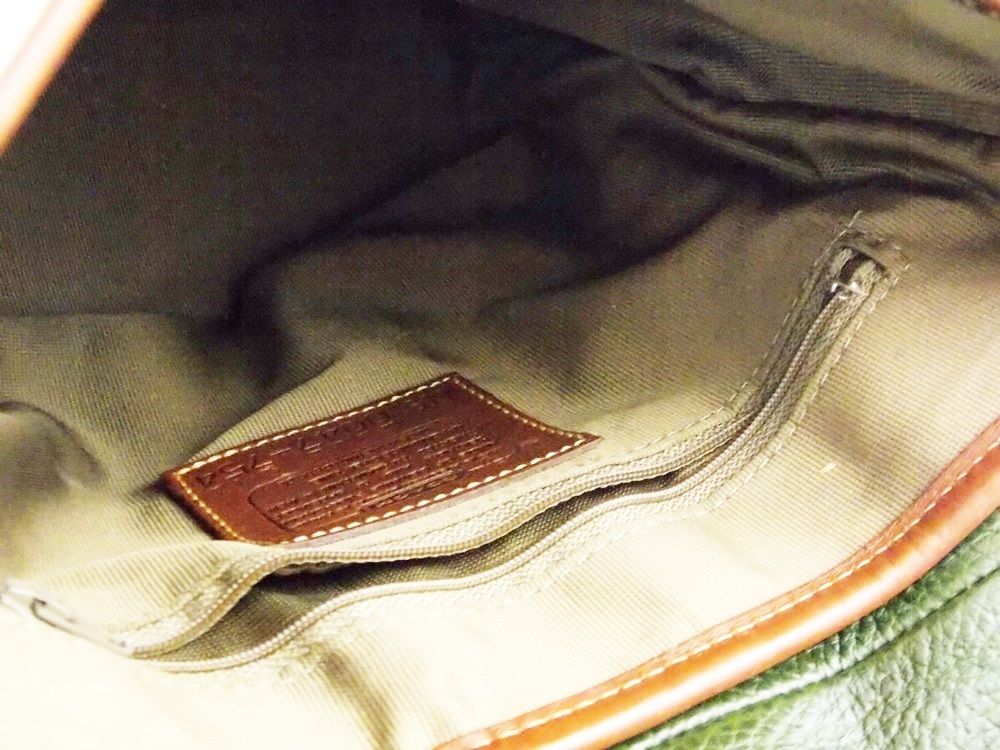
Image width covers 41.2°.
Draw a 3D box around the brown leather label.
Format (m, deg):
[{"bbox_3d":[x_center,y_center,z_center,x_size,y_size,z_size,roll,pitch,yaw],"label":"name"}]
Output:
[{"bbox_3d":[-0.027,0.019,0.288,0.080,0.006,0.056,-18,25,-29],"label":"brown leather label"}]

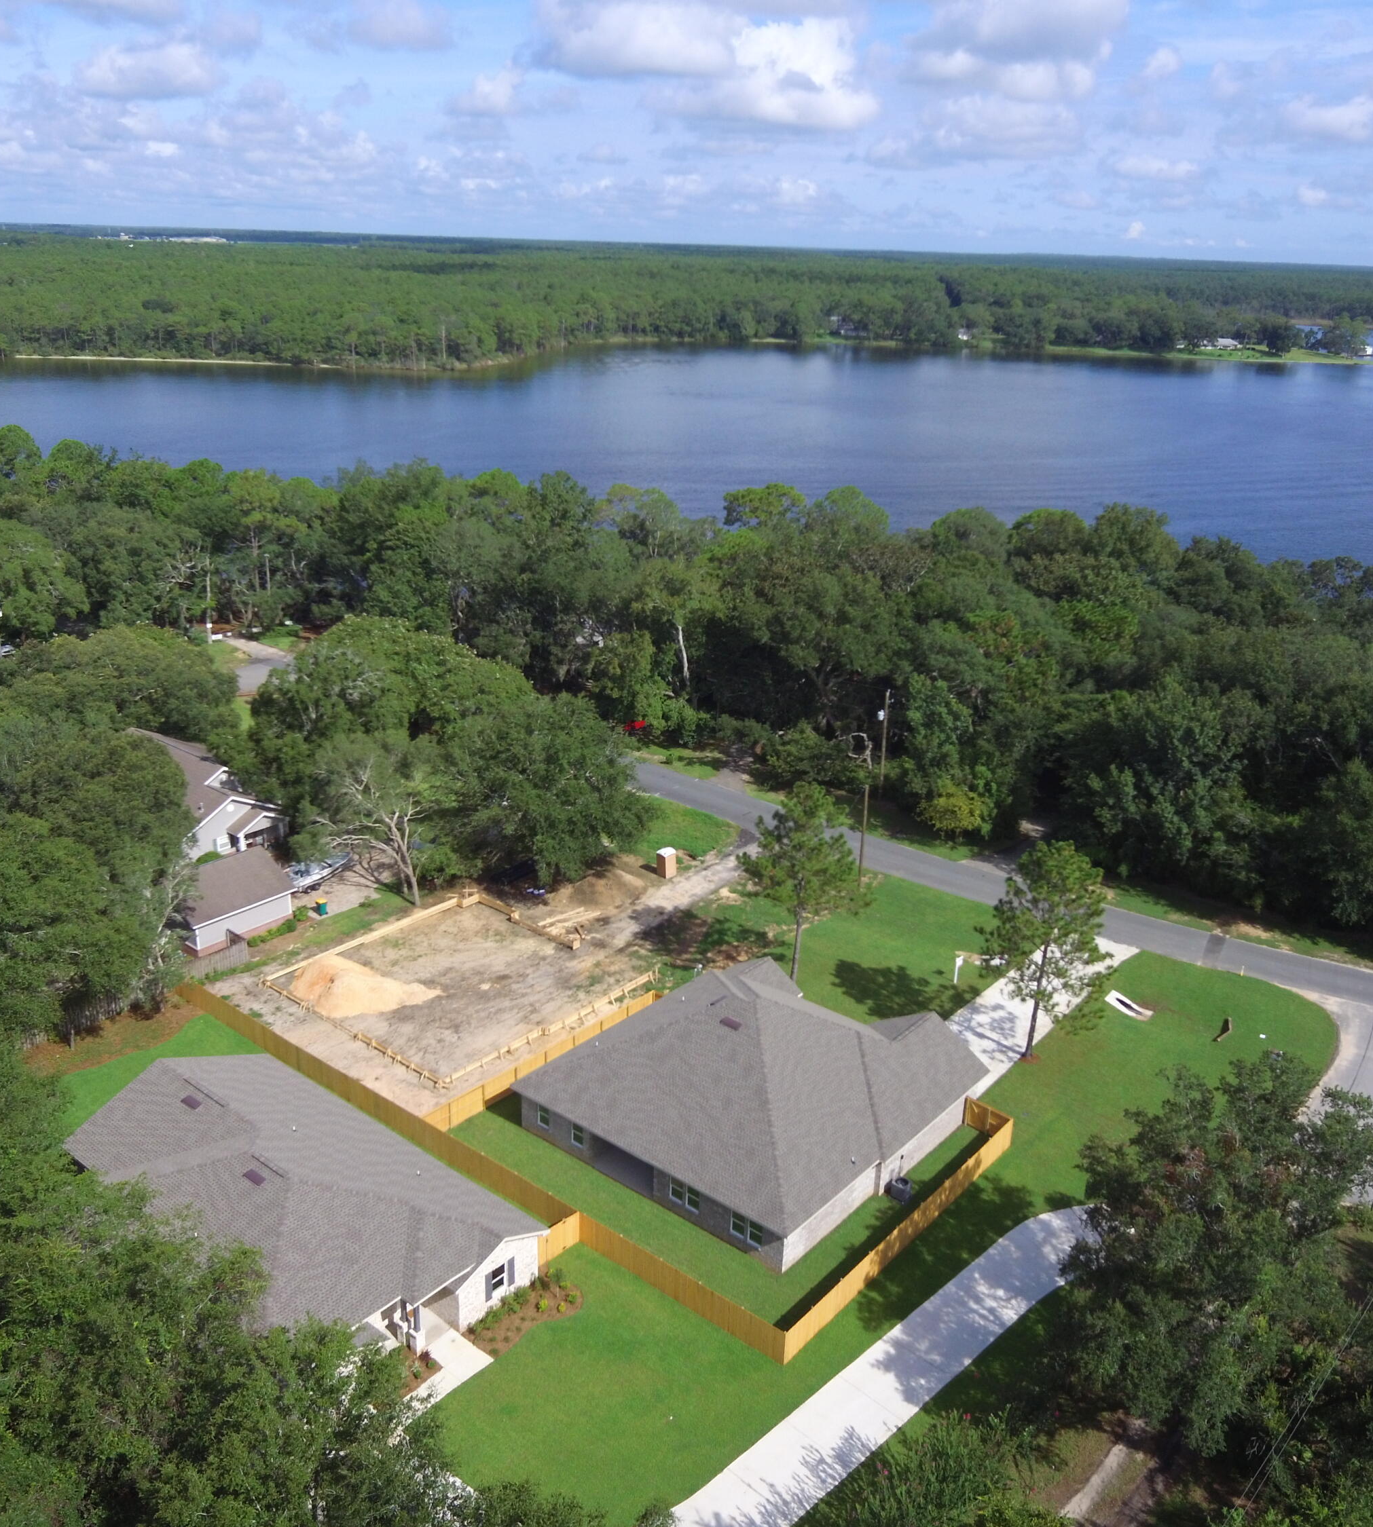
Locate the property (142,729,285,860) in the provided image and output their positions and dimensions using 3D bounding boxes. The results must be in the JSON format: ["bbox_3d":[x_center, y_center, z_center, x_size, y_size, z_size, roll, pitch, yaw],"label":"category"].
[{"bbox_3d":[-39.574,1.985,94.007,17.810,5.867,9.114,21,30,36],"label":"property"}]

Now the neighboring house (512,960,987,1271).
[{"bbox_3d":[3.963,16.057,63.610,17.705,7.333,18.124,21,30,36],"label":"neighboring house"}]

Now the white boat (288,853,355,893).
[{"bbox_3d":[-26.720,7.954,86.130,2.200,1.886,5.762,19,29,34],"label":"white boat"}]

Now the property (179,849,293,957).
[{"bbox_3d":[-32.180,8.821,80.806,7.648,4.505,7.438,21,30,36],"label":"property"}]

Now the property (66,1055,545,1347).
[{"bbox_3d":[-19.188,19.791,54.036,21.371,6.914,14.038,21,30,36],"label":"property"}]

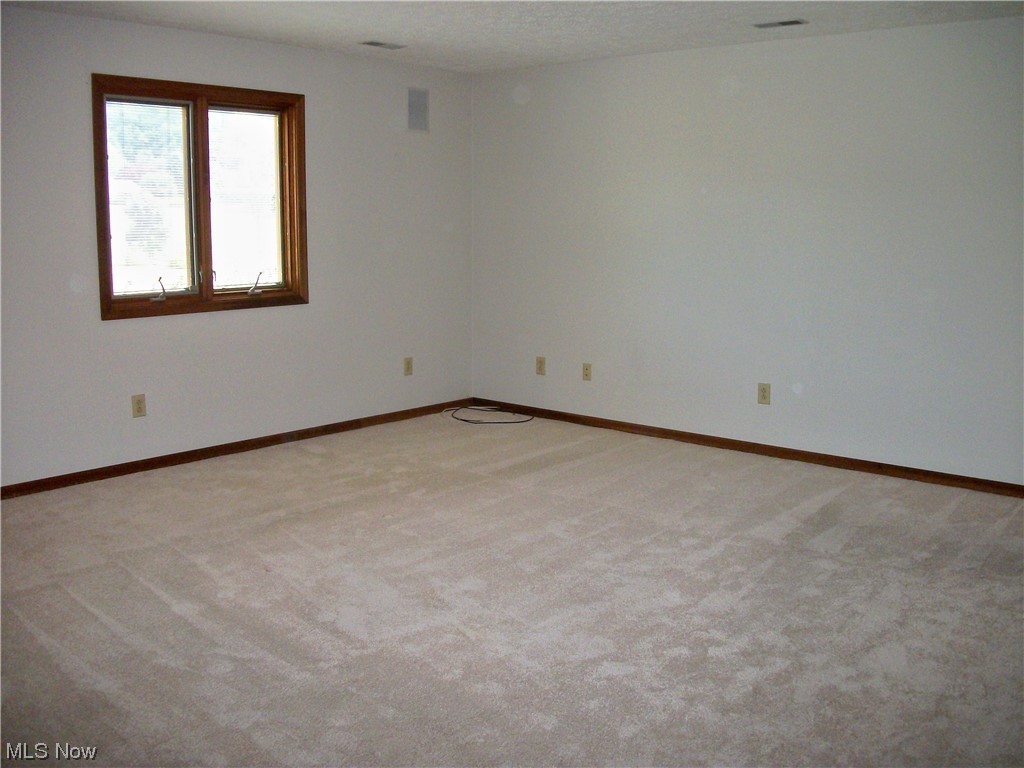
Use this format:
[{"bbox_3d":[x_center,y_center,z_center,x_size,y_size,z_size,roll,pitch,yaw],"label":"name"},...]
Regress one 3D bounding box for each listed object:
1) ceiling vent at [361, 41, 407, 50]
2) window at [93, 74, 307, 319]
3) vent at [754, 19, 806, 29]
[{"bbox_3d":[-0.763,-2.005,5.636,0.125,0.020,0.285,9,13,40],"label":"ceiling vent"},{"bbox_3d":[-1.744,-1.052,5.440,0.110,1.265,1.350,9,13,40],"label":"window"},{"bbox_3d":[1.398,-1.865,4.929,0.285,0.020,0.125,9,13,40],"label":"vent"}]

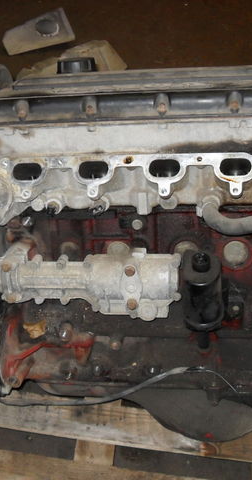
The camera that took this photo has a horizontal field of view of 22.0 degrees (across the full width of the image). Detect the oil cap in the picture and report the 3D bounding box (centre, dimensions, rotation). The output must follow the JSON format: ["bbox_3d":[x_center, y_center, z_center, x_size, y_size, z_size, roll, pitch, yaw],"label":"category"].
[{"bbox_3d":[-0.083,-0.291,1.095,0.064,0.030,0.064,-3,19,1],"label":"oil cap"}]

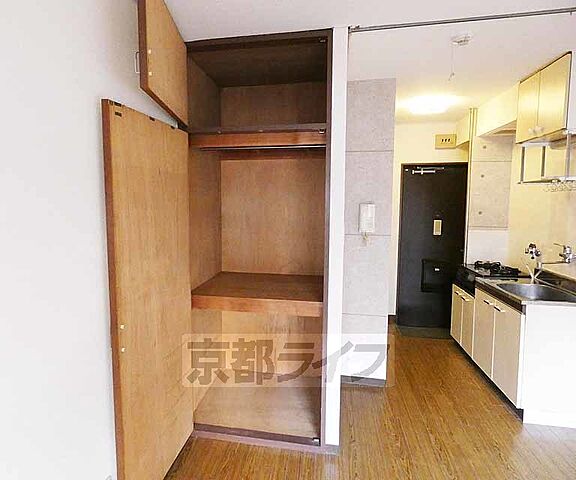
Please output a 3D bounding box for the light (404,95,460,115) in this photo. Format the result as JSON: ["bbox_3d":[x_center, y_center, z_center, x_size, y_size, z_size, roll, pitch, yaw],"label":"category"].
[{"bbox_3d":[1.307,-1.213,3.145,0.443,0.103,0.443,0,6,7],"label":"light"}]

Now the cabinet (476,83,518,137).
[{"bbox_3d":[1.965,-1.093,2.973,0.340,0.265,0.810,1,5,9],"label":"cabinet"}]

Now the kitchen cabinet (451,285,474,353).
[{"bbox_3d":[1.924,0.792,3.308,0.512,0.618,0.525,0,6,7],"label":"kitchen cabinet"}]

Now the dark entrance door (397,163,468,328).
[{"bbox_3d":[1.726,0.090,4.153,0.757,1.983,0.072,0,6,7],"label":"dark entrance door"}]

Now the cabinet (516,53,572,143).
[{"bbox_3d":[1.938,-0.964,2.427,0.319,0.464,0.577,0,6,7],"label":"cabinet"}]

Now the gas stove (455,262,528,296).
[{"bbox_3d":[1.899,0.359,3.265,0.466,0.252,0.525,0,6,7],"label":"gas stove"}]

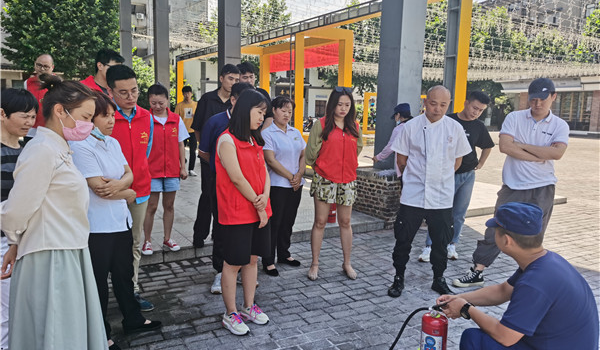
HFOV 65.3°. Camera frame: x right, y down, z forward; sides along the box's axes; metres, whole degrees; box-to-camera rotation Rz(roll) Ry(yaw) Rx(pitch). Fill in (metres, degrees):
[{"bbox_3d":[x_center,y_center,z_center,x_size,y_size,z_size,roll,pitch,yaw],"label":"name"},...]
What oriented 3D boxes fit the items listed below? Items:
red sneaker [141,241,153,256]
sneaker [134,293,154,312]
[{"bbox_3d":[-1.408,0.642,4.305,0.095,0.100,0.240,-1,10,-20],"label":"red sneaker"},{"bbox_3d":[-1.201,0.908,3.446,0.285,0.110,0.105,5,9,23],"label":"sneaker"}]

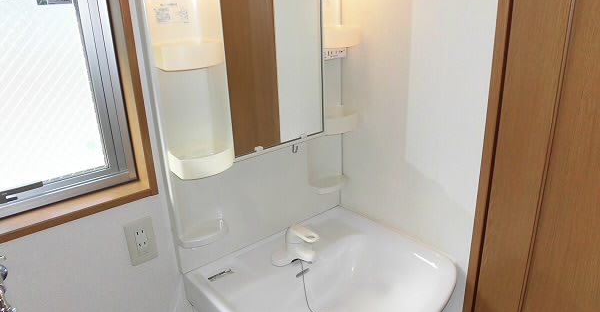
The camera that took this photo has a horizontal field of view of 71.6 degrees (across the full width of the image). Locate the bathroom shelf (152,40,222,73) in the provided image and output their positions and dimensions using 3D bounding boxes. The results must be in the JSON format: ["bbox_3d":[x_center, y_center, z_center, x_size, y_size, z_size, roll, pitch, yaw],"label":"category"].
[{"bbox_3d":[-0.243,-0.226,0.928,0.138,0.052,0.115,-18,25,-38],"label":"bathroom shelf"}]

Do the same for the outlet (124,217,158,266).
[{"bbox_3d":[-0.404,0.221,1.065,0.070,0.117,0.010,-18,25,-38],"label":"outlet"}]

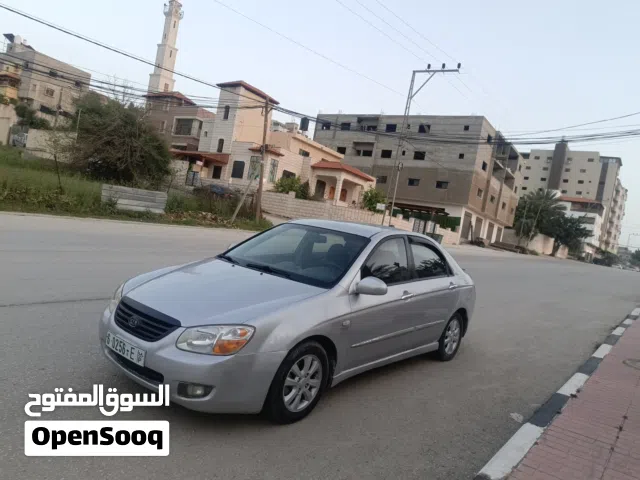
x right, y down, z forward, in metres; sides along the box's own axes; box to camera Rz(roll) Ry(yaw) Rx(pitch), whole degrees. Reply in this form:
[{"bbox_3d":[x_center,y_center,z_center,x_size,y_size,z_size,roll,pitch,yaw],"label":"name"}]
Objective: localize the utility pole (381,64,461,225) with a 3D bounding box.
[{"bbox_3d":[7.668,-6.783,34.371,3.600,13.100,0.600,11,2,35],"label":"utility pole"}]

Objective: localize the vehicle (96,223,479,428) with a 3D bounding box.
[{"bbox_3d":[0.180,0.530,4.690,1.735,1.460,4.480,11,5,40],"label":"vehicle"}]

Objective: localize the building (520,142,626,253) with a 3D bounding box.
[{"bbox_3d":[79.189,-11.177,143.940,26.000,29.200,28.000,11,2,35],"label":"building"}]

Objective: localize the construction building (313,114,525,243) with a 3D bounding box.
[{"bbox_3d":[13.343,-6.920,61.028,21.300,13.600,20.500,11,2,35],"label":"construction building"}]

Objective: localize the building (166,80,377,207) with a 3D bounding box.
[{"bbox_3d":[-4.127,-8.510,45.100,13.000,9.600,16.500,11,2,33],"label":"building"}]

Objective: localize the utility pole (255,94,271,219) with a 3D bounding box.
[{"bbox_3d":[-3.404,-4.748,26.500,0.300,7.590,0.300,4,-1,35],"label":"utility pole"}]

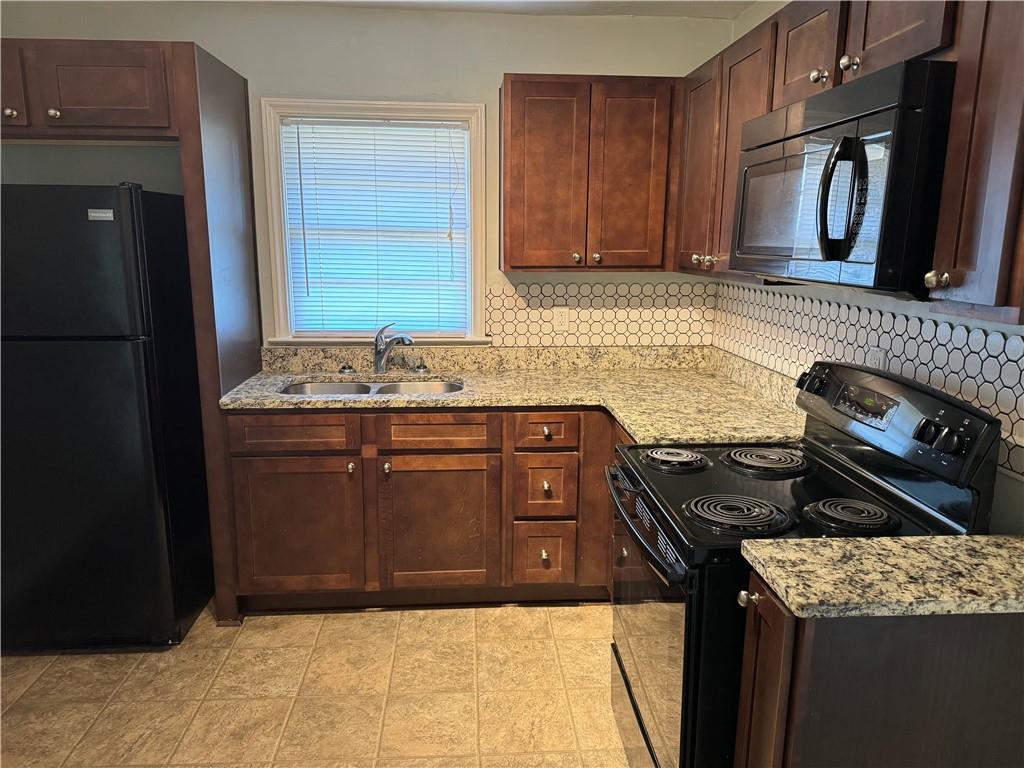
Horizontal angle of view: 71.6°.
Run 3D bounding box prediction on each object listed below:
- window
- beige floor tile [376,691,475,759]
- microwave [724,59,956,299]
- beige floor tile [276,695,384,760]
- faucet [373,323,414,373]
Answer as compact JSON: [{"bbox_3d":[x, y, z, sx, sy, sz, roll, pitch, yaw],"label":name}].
[{"bbox_3d":[-0.587,-0.694,3.123,0.945,1.030,0.090,0,12,-4],"label":"window"},{"bbox_3d":[-0.263,1.095,2.283,0.300,0.010,0.300,0,12,-4],"label":"beige floor tile"},{"bbox_3d":[0.873,-0.462,1.705,0.428,0.414,0.765,0,12,-4],"label":"microwave"},{"bbox_3d":[-0.568,1.095,2.263,0.300,0.010,0.300,0,12,-4],"label":"beige floor tile"},{"bbox_3d":[-0.519,-0.142,3.113,0.235,0.225,0.065,12,16,41],"label":"faucet"}]

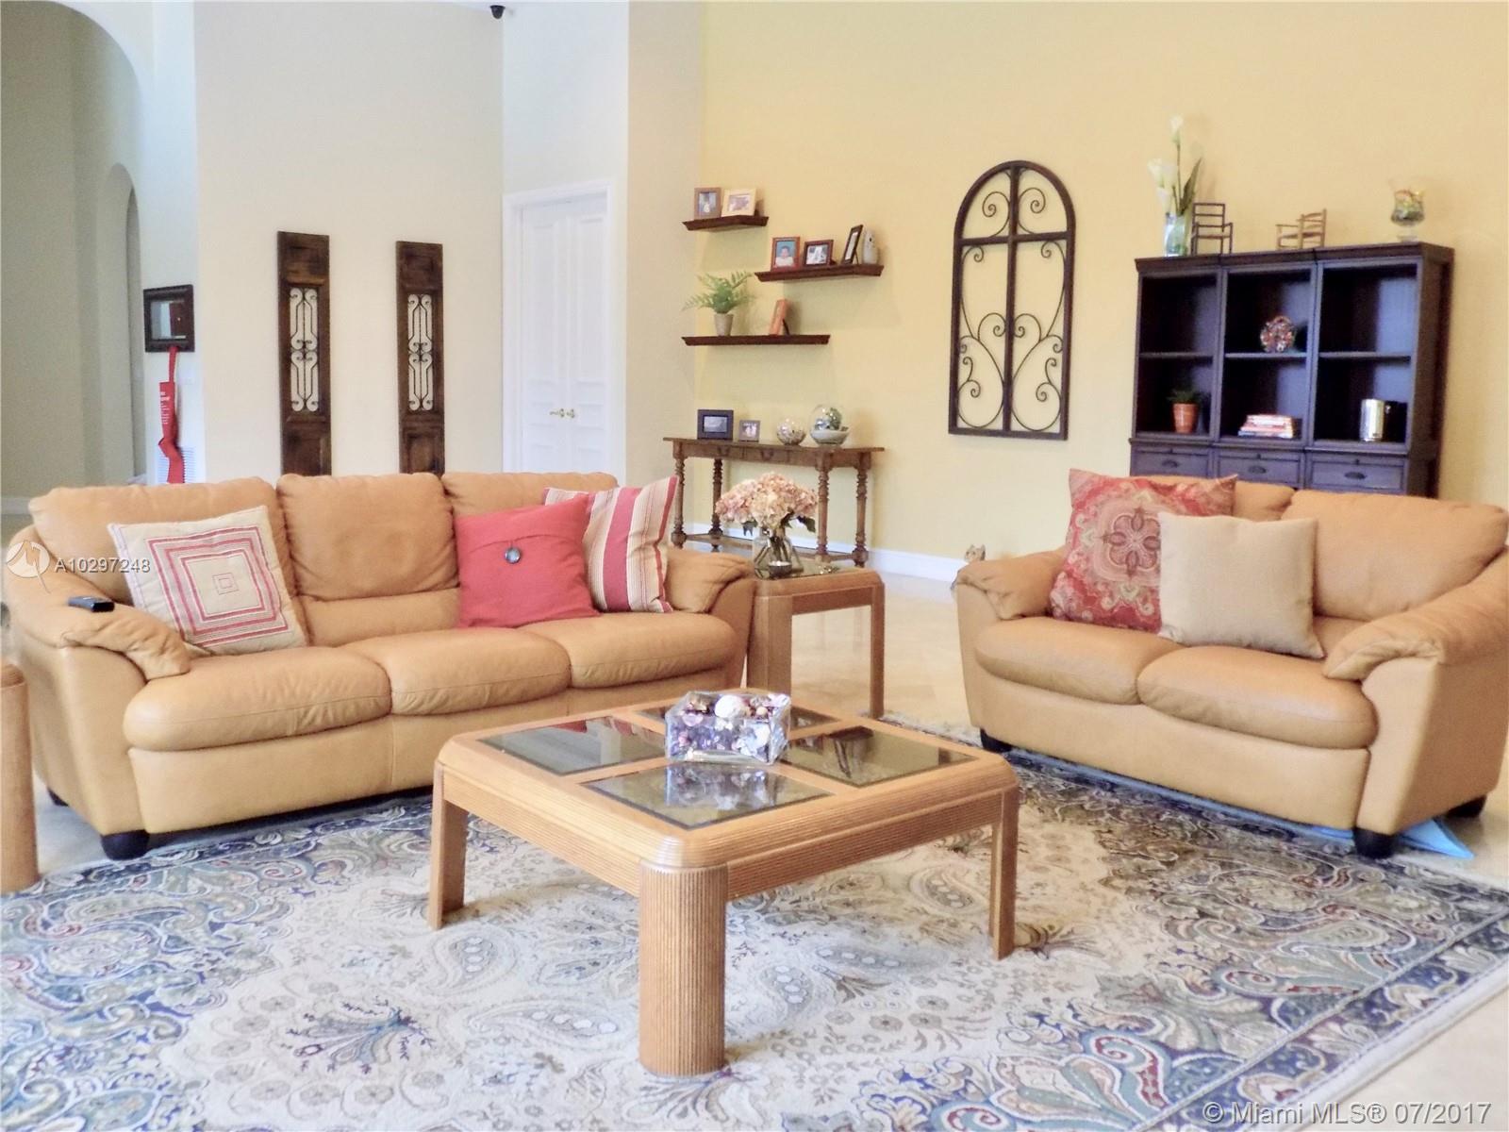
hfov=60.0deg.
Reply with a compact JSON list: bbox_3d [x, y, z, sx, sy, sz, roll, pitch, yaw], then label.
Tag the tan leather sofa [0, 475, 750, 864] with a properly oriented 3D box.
[{"bbox_3d":[-1.149,0.202,4.341,2.200,0.920,0.910,-6,11,-35],"label":"tan leather sofa"}]

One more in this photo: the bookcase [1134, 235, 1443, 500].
[{"bbox_3d":[2.564,-0.575,6.478,0.400,1.889,1.390,-8,12,-44],"label":"bookcase"}]

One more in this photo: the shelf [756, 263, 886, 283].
[{"bbox_3d":[0.416,-1.921,8.630,0.255,0.060,0.920,-8,12,-44],"label":"shelf"}]

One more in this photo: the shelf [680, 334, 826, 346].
[{"bbox_3d":[-0.007,-1.571,9.123,0.250,0.060,1.205,-8,12,-44],"label":"shelf"}]

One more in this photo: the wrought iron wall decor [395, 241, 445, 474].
[{"bbox_3d":[-2.503,-1.490,9.915,0.375,1.870,0.045,-8,12,-44],"label":"wrought iron wall decor"}]

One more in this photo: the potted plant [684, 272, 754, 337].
[{"bbox_3d":[-0.250,-1.879,9.389,0.370,0.455,0.430,-6,10,-43],"label":"potted plant"}]

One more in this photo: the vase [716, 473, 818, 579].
[{"bbox_3d":[0.042,-0.149,4.479,0.341,0.337,0.300,1,7,0],"label":"vase"}]

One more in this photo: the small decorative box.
[{"bbox_3d":[-0.051,0.327,2.647,0.210,0.091,0.199,3,8,10],"label":"small decorative box"}]

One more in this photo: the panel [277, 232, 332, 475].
[{"bbox_3d":[-3.175,-1.430,9.270,0.370,1.803,0.045,-6,10,-43],"label":"panel"}]

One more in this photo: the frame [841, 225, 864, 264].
[{"bbox_3d":[0.635,-2.085,8.487,0.090,0.256,0.170,-2,8,-20],"label":"frame"}]

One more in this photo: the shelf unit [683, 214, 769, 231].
[{"bbox_3d":[-0.204,-2.405,9.207,0.255,0.060,0.615,-8,12,-44],"label":"shelf unit"}]

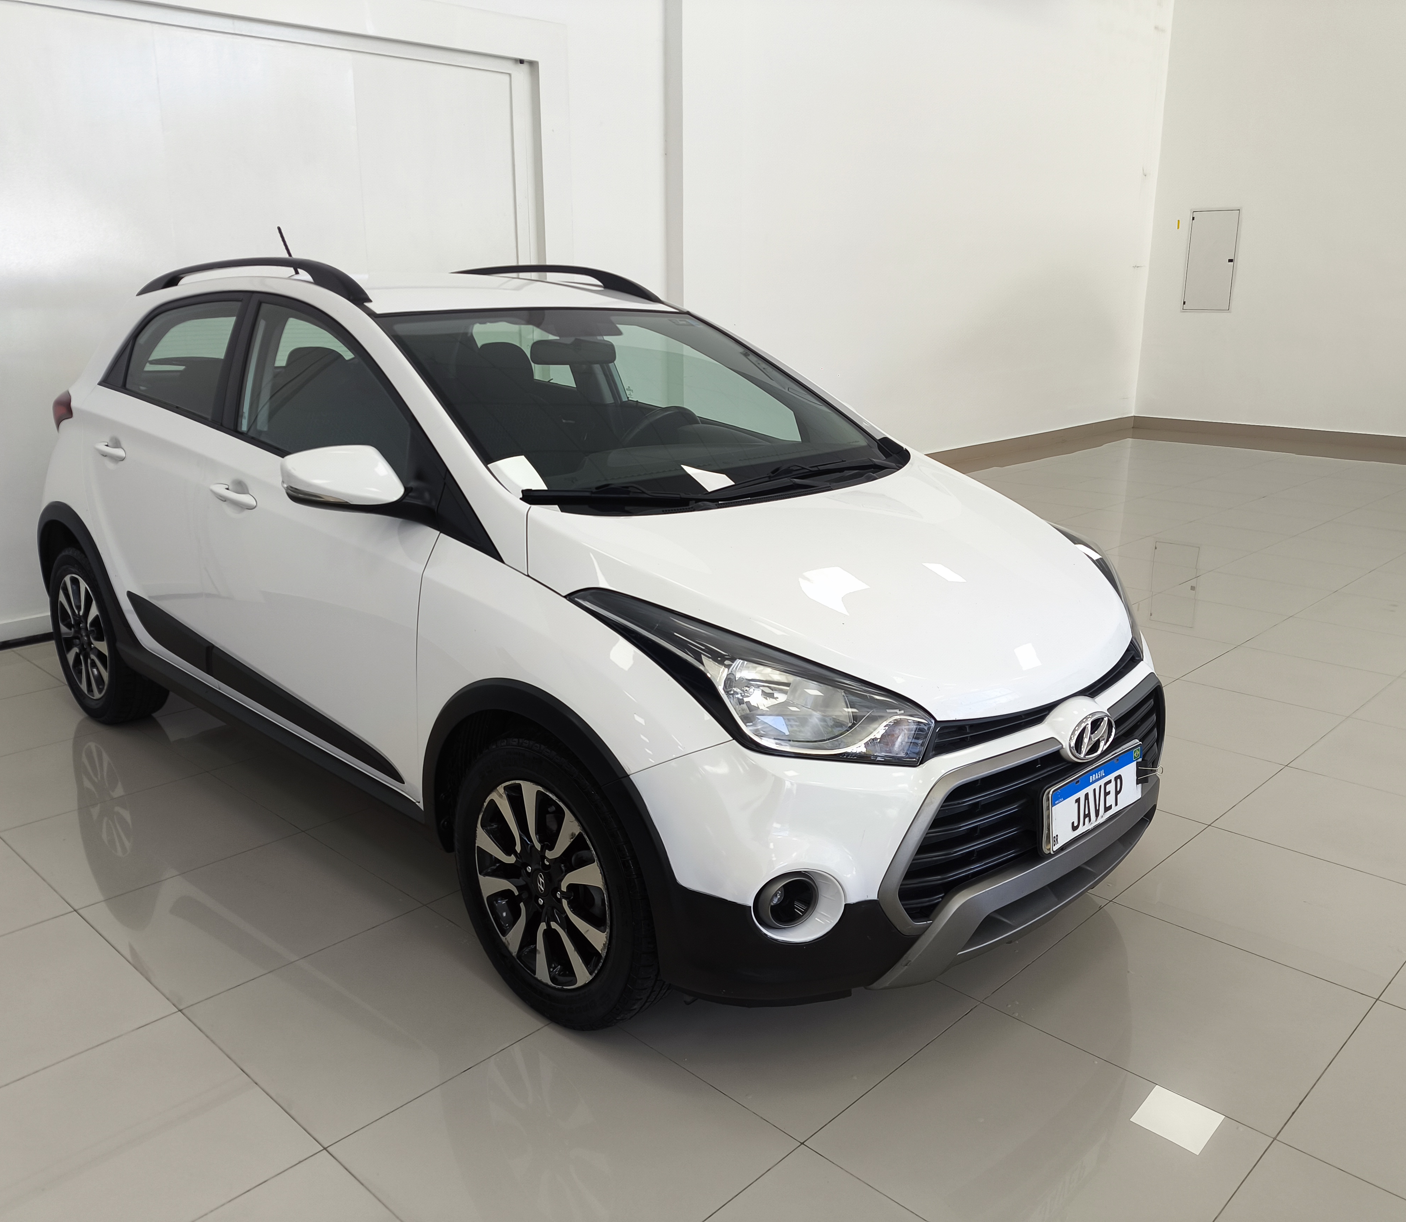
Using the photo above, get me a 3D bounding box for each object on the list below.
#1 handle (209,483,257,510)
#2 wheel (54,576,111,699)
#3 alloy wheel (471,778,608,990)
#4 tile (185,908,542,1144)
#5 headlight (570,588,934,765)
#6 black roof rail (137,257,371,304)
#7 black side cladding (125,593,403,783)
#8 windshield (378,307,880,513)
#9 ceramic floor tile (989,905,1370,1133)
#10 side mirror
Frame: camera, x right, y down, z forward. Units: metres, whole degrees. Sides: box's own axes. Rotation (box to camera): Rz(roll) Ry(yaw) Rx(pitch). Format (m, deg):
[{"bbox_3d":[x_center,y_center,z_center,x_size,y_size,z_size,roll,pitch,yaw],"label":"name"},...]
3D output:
[{"bbox_3d":[-1.189,-0.293,2.974,0.215,0.045,0.050,15,21,42],"label":"handle"},{"bbox_3d":[-2.072,0.070,4.108,0.435,0.435,0.180,14,21,42],"label":"wheel"},{"bbox_3d":[-0.269,0.536,2.442,0.437,0.437,0.180,15,21,42],"label":"alloy wheel"},{"bbox_3d":[-0.675,0.846,2.495,0.598,0.010,0.598,15,21,42],"label":"tile"},{"bbox_3d":[0.078,0.115,2.196,0.650,0.270,0.370,15,21,42],"label":"headlight"},{"bbox_3d":[-1.360,-0.979,3.463,1.540,0.115,0.100,15,21,42],"label":"black roof rail"},{"bbox_3d":[-1.221,0.165,3.127,1.530,0.160,0.050,15,21,42],"label":"black side cladding"},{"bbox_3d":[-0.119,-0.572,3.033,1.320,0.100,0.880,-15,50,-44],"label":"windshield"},{"bbox_3d":[1.014,0.833,2.494,0.597,0.012,0.597,14,21,42],"label":"ceramic floor tile"},{"bbox_3d":[-0.753,-0.281,2.466,0.160,0.138,0.195,14,21,42],"label":"side mirror"}]

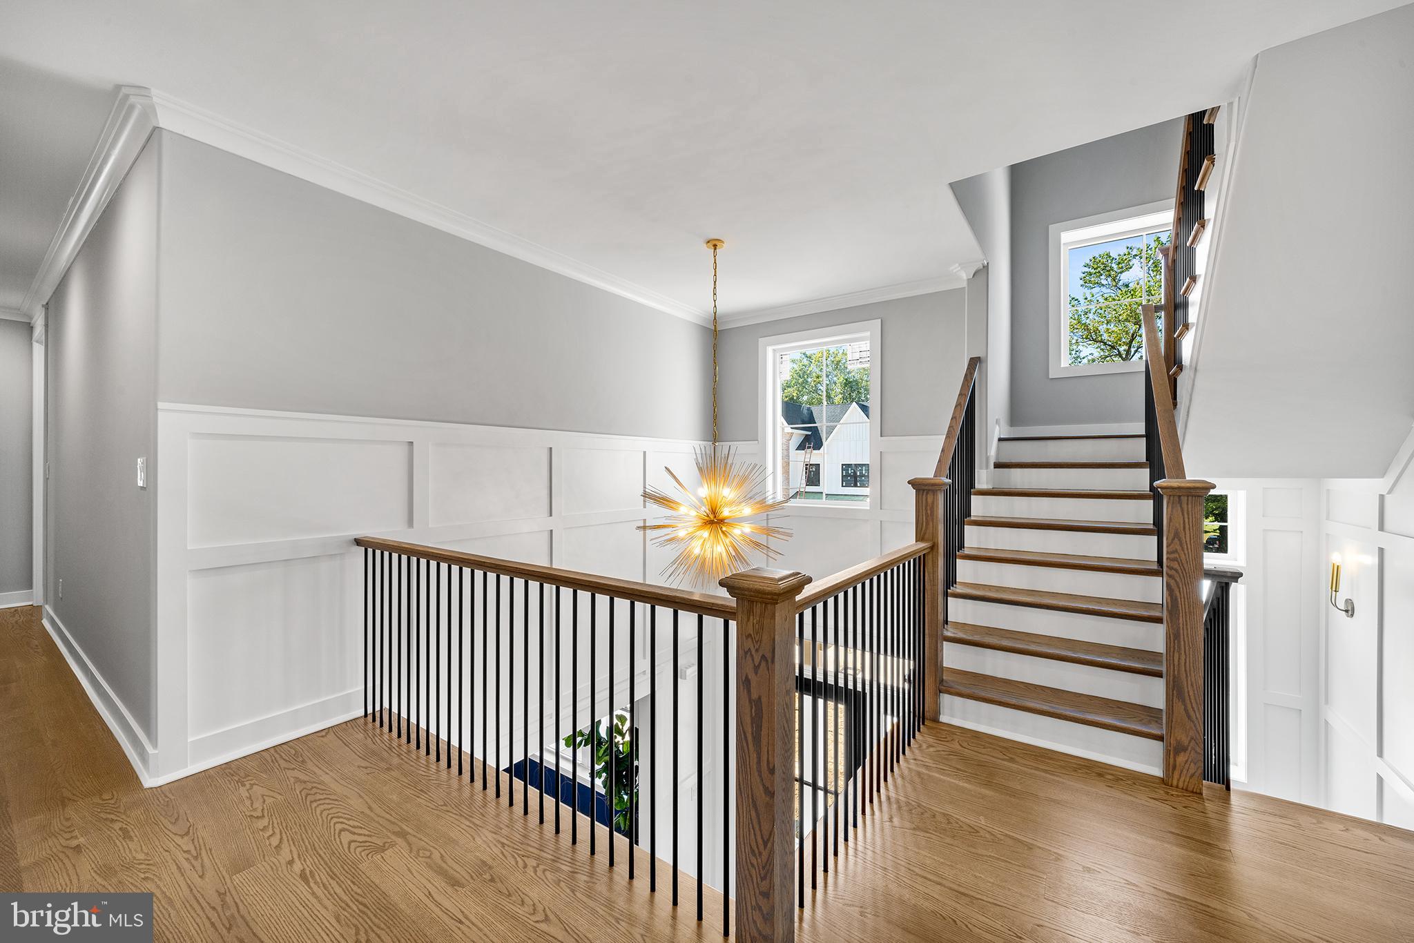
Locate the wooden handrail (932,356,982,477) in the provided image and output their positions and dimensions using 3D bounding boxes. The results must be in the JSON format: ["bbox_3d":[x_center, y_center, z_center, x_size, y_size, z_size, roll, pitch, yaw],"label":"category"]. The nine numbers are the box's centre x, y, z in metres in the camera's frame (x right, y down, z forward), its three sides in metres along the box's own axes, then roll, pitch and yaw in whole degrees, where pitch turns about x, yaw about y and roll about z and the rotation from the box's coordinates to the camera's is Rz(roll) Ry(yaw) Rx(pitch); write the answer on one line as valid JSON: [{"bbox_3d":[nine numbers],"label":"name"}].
[{"bbox_3d":[1.579,-0.315,3.199,0.066,0.061,1.549,0,39,36],"label":"wooden handrail"}]

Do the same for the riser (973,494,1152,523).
[{"bbox_3d":[2.302,0.236,3.374,0.974,0.165,0.022,0,0,34],"label":"riser"}]

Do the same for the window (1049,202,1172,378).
[{"bbox_3d":[3.546,-1.484,4.151,1.260,1.335,0.100,0,0,34],"label":"window"}]

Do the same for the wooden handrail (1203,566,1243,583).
[{"bbox_3d":[2.023,0.408,2.014,0.125,0.055,0.068,0,0,34],"label":"wooden handrail"}]

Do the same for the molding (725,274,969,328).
[{"bbox_3d":[1.004,-1.435,4.390,2.200,0.112,0.085,0,0,34],"label":"molding"}]

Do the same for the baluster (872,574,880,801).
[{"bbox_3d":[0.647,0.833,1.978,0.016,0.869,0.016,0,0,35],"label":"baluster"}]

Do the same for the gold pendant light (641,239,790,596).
[{"bbox_3d":[0.056,-0.398,3.424,1.006,2.313,1.006,0,0,0],"label":"gold pendant light"}]

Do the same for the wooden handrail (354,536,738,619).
[{"bbox_3d":[-0.849,0.371,1.997,2.240,0.056,0.067,0,0,34],"label":"wooden handrail"}]

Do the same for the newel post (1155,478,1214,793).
[{"bbox_3d":[1.917,0.646,2.063,0.172,1.230,0.172,0,0,34],"label":"newel post"}]

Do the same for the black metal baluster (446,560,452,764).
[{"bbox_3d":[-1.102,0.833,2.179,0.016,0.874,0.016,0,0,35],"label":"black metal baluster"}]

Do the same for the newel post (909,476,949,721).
[{"bbox_3d":[1.136,0.643,2.603,0.172,1.230,0.172,0,0,34],"label":"newel post"}]

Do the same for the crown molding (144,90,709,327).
[{"bbox_3d":[-1.105,-1.488,3.637,0.091,0.107,3.871,0,0,36],"label":"crown molding"}]

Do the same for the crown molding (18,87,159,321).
[{"bbox_3d":[-4.258,-1.431,3.372,5.080,0.112,0.085,0,0,34],"label":"crown molding"}]

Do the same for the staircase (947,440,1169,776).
[{"bbox_3d":[2.039,0.510,3.011,0.996,1.519,1.714,0,0,33],"label":"staircase"}]

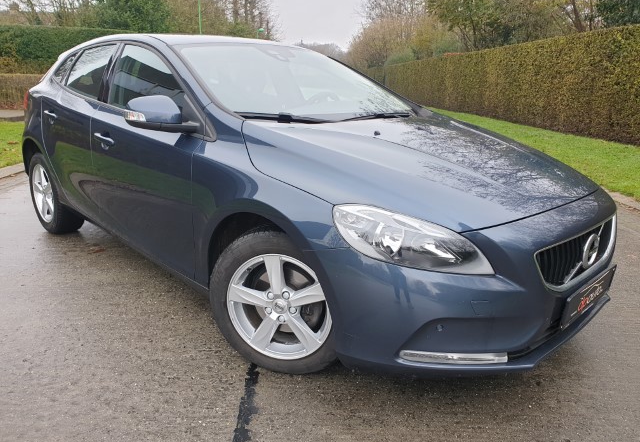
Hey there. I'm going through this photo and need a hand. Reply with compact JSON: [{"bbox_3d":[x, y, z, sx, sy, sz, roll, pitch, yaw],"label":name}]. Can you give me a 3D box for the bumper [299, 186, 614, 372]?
[{"bbox_3d":[0.817,0.157,2.082,0.700,0.560,1.780,16,21,42],"label":"bumper"}]

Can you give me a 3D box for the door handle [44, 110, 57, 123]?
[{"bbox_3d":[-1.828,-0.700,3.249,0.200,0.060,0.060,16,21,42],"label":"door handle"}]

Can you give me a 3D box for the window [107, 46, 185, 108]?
[{"bbox_3d":[-0.919,-0.756,2.602,1.030,0.440,0.070,16,-2,42],"label":"window"}]

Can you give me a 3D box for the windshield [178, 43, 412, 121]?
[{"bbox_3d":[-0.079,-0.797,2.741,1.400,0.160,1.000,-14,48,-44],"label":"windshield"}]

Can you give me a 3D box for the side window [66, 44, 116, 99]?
[{"bbox_3d":[-1.556,-1.001,3.237,0.070,0.370,0.650,19,0,-44],"label":"side window"}]

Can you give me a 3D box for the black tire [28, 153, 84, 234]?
[{"bbox_3d":[-2.049,-0.237,3.752,0.630,0.630,0.210,16,21,42],"label":"black tire"}]

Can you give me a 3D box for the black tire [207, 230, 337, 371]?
[{"bbox_3d":[-0.132,0.313,2.005,0.630,0.630,0.215,7,17,18],"label":"black tire"}]

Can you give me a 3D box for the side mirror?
[{"bbox_3d":[-0.715,-0.478,2.143,0.210,0.170,0.250,16,21,42],"label":"side mirror"}]

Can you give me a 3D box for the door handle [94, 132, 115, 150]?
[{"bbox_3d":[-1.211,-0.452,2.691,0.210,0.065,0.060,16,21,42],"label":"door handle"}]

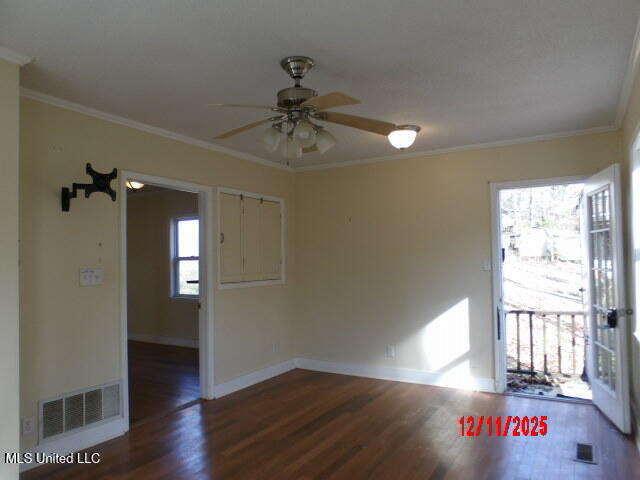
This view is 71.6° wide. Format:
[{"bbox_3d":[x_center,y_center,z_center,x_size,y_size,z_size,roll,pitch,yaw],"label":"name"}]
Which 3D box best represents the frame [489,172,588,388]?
[{"bbox_3d":[2.146,0.462,4.269,0.890,2.100,0.130,-2,-2,31],"label":"frame"}]

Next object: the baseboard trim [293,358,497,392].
[{"bbox_3d":[0.729,1.501,5.037,2.390,0.130,0.020,-2,-2,31],"label":"baseboard trim"}]

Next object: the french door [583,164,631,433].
[{"bbox_3d":[2.384,0.458,3.709,0.045,2.030,0.710,-2,-2,15],"label":"french door"}]

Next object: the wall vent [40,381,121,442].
[{"bbox_3d":[-1.732,1.265,3.275,0.025,0.300,0.630,-2,-2,31],"label":"wall vent"}]

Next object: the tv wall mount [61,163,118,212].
[{"bbox_3d":[-1.656,-0.366,3.180,0.350,0.300,0.230,-2,-2,31],"label":"tv wall mount"}]

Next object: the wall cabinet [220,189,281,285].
[{"bbox_3d":[-0.760,0.000,4.946,0.100,0.980,1.100,-3,-3,32],"label":"wall cabinet"}]

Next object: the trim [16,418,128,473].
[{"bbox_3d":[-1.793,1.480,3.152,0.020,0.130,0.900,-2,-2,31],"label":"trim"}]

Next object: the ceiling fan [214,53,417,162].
[{"bbox_3d":[-0.142,-0.766,2.602,1.190,0.610,1.190,-2,-2,31],"label":"ceiling fan"}]

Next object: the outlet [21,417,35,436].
[{"bbox_3d":[-1.932,1.233,2.943,0.015,0.117,0.073,-2,-2,31],"label":"outlet"}]

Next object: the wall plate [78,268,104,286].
[{"bbox_3d":[-1.722,0.284,3.360,0.015,0.122,0.178,-2,-2,31],"label":"wall plate"}]

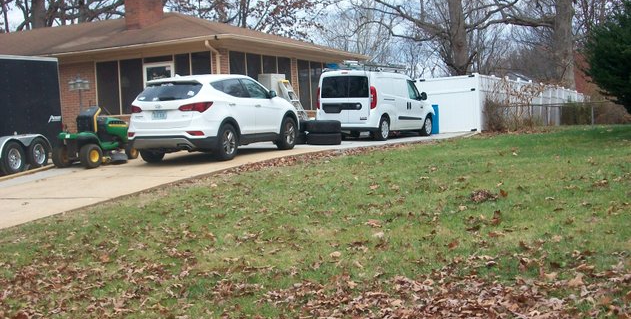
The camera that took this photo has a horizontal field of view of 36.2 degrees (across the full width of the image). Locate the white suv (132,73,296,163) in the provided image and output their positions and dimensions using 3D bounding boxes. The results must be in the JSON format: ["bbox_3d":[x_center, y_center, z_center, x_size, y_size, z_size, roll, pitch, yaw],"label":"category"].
[{"bbox_3d":[-1.970,-0.907,20.133,1.930,1.680,4.700,-1,4,24],"label":"white suv"}]

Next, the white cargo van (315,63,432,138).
[{"bbox_3d":[1.878,-1.635,27.437,1.920,2.060,4.740,2,4,28],"label":"white cargo van"}]

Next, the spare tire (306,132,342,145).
[{"bbox_3d":[0.212,-0.503,23.300,0.875,0.285,0.875,-2,4,0],"label":"spare tire"}]

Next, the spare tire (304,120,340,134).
[{"bbox_3d":[0.185,-0.797,23.300,0.875,0.285,0.875,-2,4,0],"label":"spare tire"}]

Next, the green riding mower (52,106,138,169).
[{"bbox_3d":[-4.529,-0.473,19.954,1.150,1.200,1.750,0,6,29],"label":"green riding mower"}]

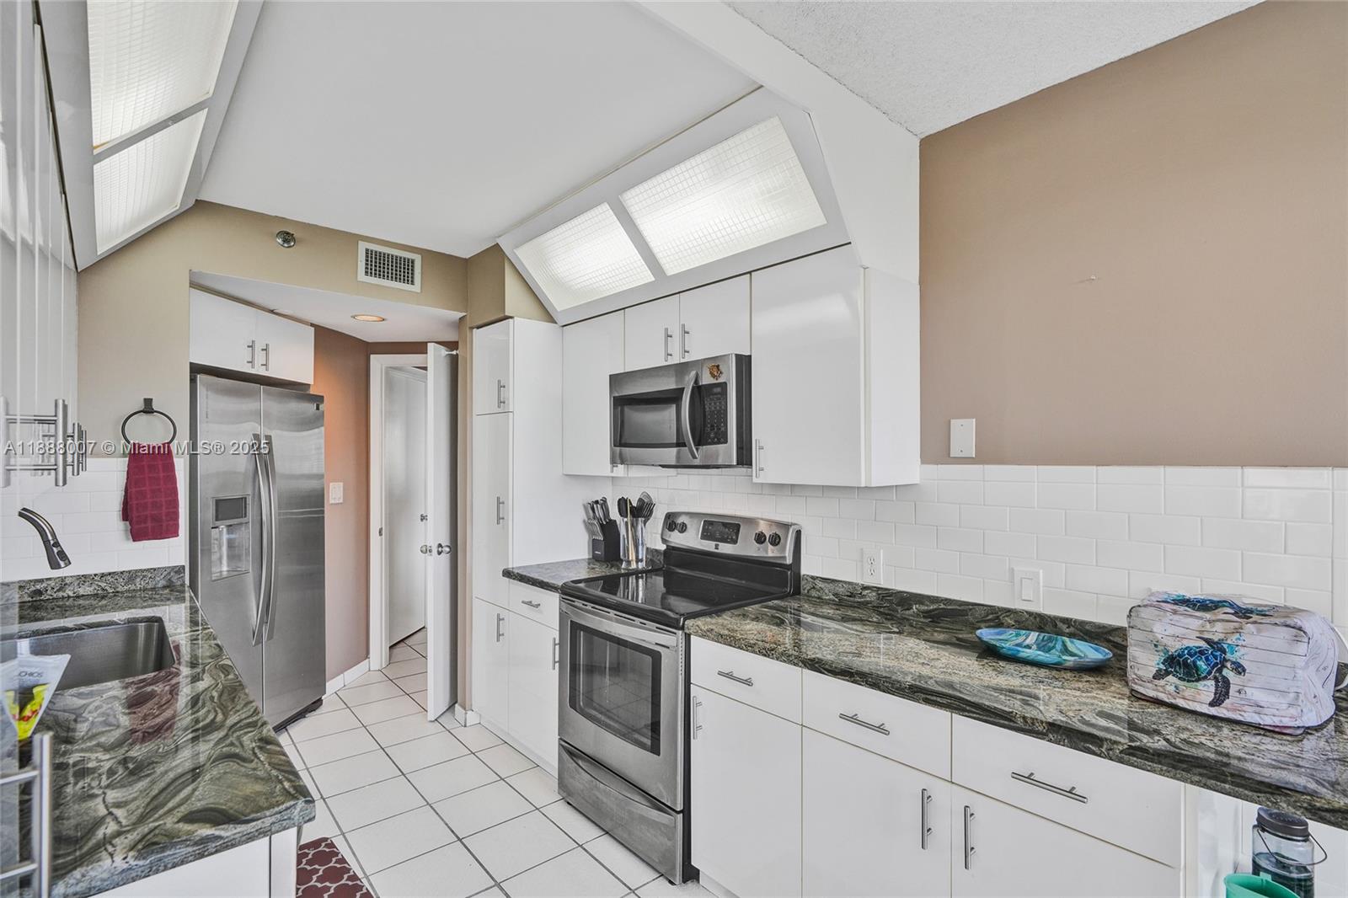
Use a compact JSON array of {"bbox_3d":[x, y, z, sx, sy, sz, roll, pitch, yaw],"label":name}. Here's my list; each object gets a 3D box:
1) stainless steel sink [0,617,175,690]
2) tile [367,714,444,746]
[{"bbox_3d":[-1.681,0.696,1.675,0.430,0.225,0.720,1,-1,-43],"label":"stainless steel sink"},{"bbox_3d":[-1.398,1.464,3.131,0.306,0.010,0.309,1,-2,-41],"label":"tile"}]

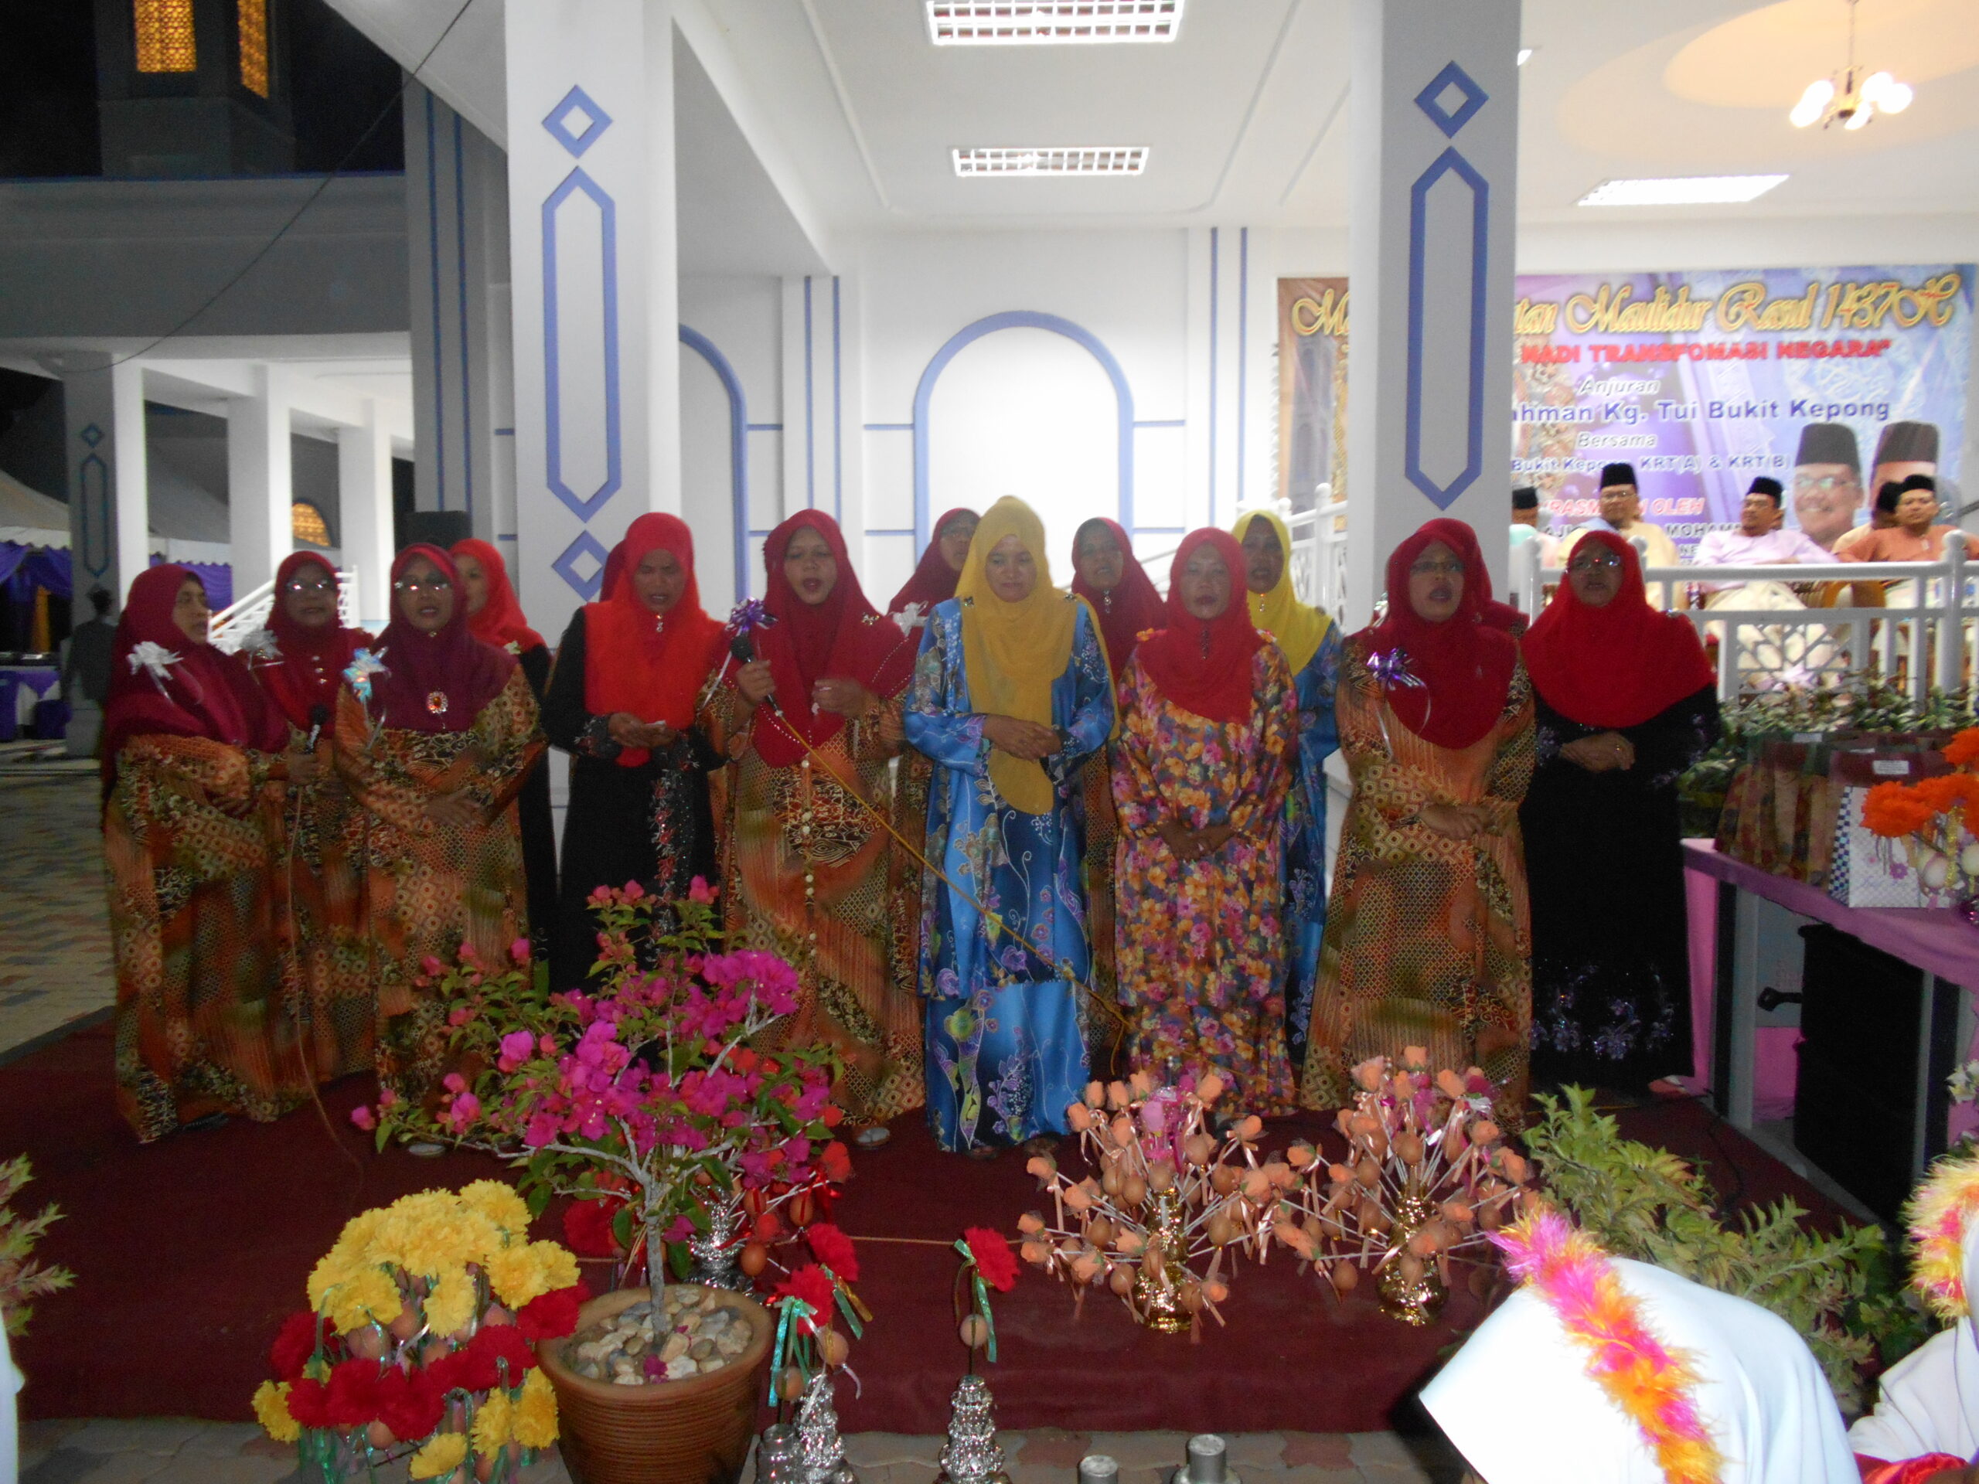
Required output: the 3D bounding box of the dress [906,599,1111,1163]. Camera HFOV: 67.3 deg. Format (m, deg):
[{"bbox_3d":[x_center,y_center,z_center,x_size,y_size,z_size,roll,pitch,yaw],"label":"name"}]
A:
[{"bbox_3d":[0.050,0.343,3.724,0.509,1.362,0.400,0,5,0],"label":"dress"}]

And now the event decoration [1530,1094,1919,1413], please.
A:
[{"bbox_3d":[1.200,0.839,2.443,0.585,0.504,0.480,0,5,0],"label":"event decoration"}]

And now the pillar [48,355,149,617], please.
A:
[{"bbox_3d":[-8.431,-1.773,14.303,0.460,3.800,0.460,0,5,2],"label":"pillar"}]

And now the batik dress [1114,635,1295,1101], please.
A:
[{"bbox_3d":[0.560,0.355,3.860,0.480,1.200,0.330,0,5,4],"label":"batik dress"}]

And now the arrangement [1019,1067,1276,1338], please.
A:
[{"bbox_3d":[0.295,0.842,2.740,0.470,0.460,0.440,0,5,0],"label":"arrangement"}]

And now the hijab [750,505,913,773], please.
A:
[{"bbox_3d":[-0.389,-0.255,3.720,0.386,0.615,0.340,0,5,0],"label":"hijab"}]

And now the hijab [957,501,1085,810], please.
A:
[{"bbox_3d":[0.077,-0.208,3.636,0.305,0.743,0.330,0,5,0],"label":"hijab"}]

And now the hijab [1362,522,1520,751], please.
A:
[{"bbox_3d":[1.154,-0.269,3.807,0.388,0.561,0.330,1,5,8],"label":"hijab"}]

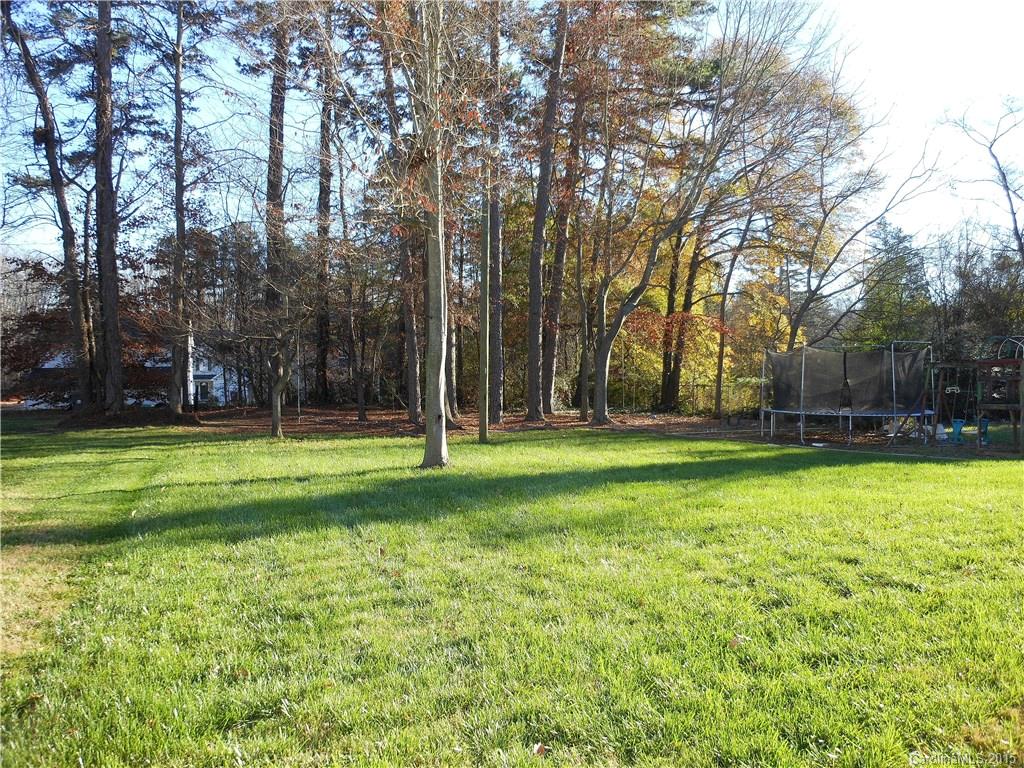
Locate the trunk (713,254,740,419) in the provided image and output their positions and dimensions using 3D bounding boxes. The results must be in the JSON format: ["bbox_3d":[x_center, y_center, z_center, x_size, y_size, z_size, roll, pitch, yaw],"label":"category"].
[{"bbox_3d":[8.934,-1.978,34.500,1.000,6.830,0.500,0,0,0],"label":"trunk"}]

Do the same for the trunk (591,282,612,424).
[{"bbox_3d":[3.188,-1.086,29.500,0.720,5.060,0.550,0,0,0],"label":"trunk"}]

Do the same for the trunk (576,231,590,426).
[{"bbox_3d":[2.719,-2.225,31.500,0.450,7.380,0.380,0,0,0],"label":"trunk"}]

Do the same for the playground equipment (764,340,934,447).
[{"bbox_3d":[8.900,0.270,22.000,4.500,2.500,4.400,0,0,22],"label":"playground equipment"}]

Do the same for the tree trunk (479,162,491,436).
[{"bbox_3d":[-0.714,-2.051,21.500,0.300,7.090,0.270,0,0,0],"label":"tree trunk"}]

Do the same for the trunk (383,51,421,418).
[{"bbox_3d":[-4.136,-5.614,31.000,1.300,14.180,0.600,0,0,0],"label":"trunk"}]

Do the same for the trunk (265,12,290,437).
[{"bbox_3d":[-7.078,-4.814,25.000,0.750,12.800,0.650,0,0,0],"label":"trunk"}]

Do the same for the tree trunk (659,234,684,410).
[{"bbox_3d":[7.317,-2.890,38.000,1.050,8.300,0.700,0,0,0],"label":"tree trunk"}]

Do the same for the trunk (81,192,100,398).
[{"bbox_3d":[-18.319,-3.694,36.000,0.750,9.260,0.550,0,0,0],"label":"trunk"}]

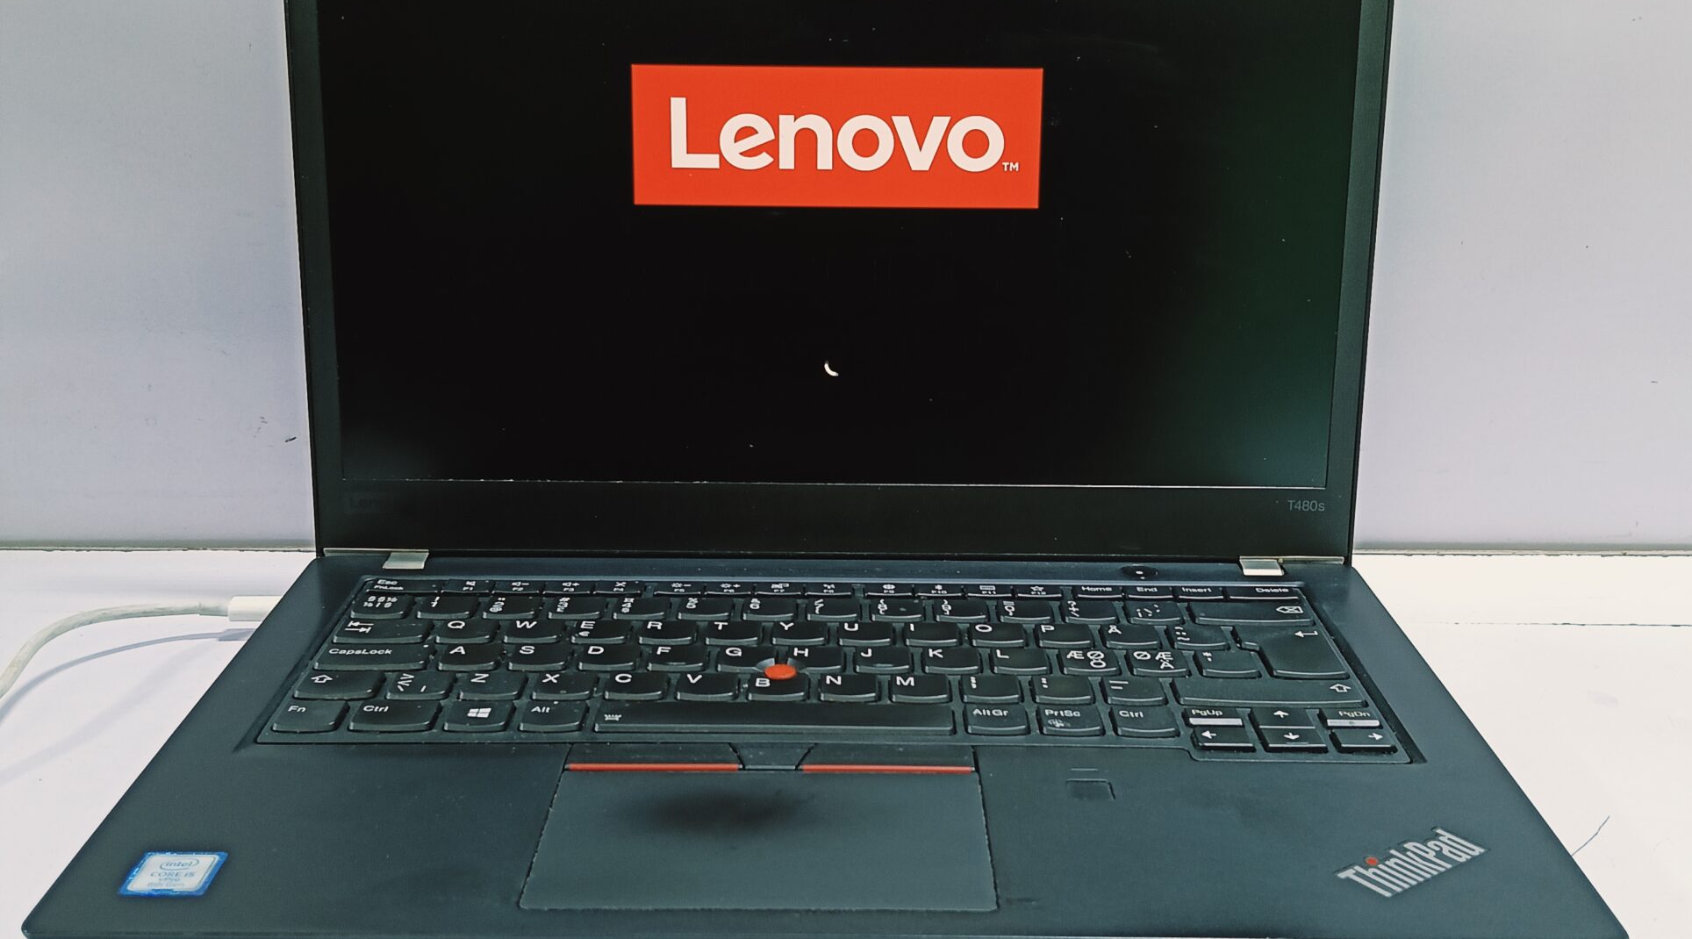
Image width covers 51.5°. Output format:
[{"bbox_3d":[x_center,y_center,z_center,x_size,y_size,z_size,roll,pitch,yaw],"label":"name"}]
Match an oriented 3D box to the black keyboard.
[{"bbox_3d":[-0.004,0.054,0.492,0.288,0.005,0.119,1,18,0],"label":"black keyboard"}]

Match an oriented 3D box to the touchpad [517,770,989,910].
[{"bbox_3d":[-0.018,0.084,0.398,0.100,0.003,0.061,1,18,0],"label":"touchpad"}]

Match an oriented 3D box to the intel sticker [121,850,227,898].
[{"bbox_3d":[-0.145,0.087,0.380,0.018,0.001,0.017,1,18,0],"label":"intel sticker"}]

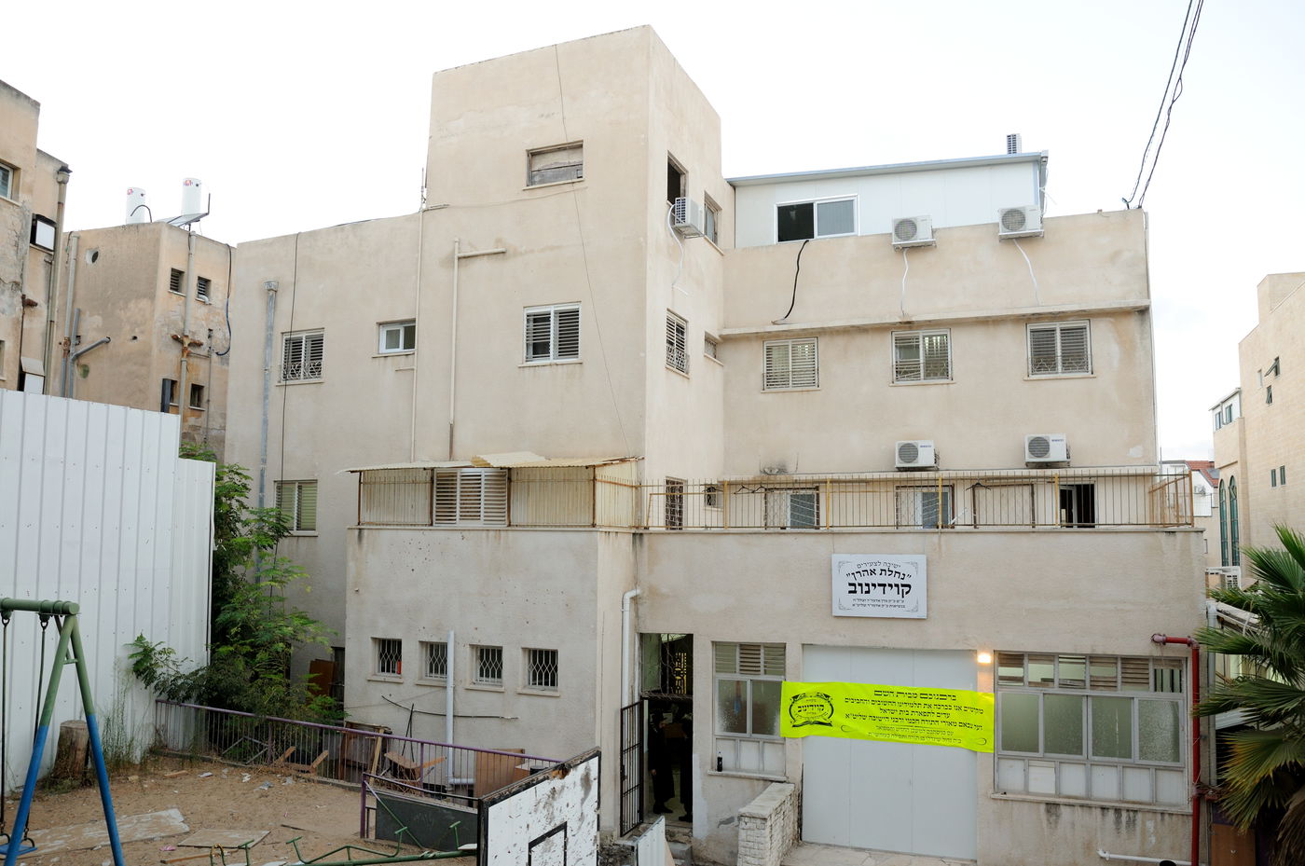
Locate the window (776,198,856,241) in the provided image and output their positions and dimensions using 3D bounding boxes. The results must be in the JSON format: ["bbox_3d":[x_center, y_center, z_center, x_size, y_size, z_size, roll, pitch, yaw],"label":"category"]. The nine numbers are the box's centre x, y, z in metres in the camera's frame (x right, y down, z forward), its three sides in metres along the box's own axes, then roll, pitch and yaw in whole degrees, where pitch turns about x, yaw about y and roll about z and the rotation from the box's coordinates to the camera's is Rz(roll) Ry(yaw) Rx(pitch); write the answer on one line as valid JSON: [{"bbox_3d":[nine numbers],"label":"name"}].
[{"bbox_3d":[3.915,-5.075,21.616,1.877,1.006,0.100,-2,-7,17],"label":"window"}]

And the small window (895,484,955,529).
[{"bbox_3d":[5.547,1.596,18.386,1.153,1.094,0.120,-2,-6,22],"label":"small window"}]

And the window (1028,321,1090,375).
[{"bbox_3d":[7.970,-1.644,17.742,1.185,1.079,0.120,-2,-6,22],"label":"window"}]

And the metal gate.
[{"bbox_3d":[-0.325,5.614,15.192,0.050,2.018,0.920,-3,-7,22],"label":"metal gate"}]

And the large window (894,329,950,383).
[{"bbox_3d":[5.575,-1.588,18.690,1.183,1.084,0.120,-2,-6,22],"label":"large window"}]

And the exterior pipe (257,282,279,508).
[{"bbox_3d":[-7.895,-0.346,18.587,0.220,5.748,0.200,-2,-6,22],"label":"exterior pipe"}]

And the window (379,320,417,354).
[{"bbox_3d":[-4.976,-1.876,17.702,0.889,0.681,0.120,-2,-6,22],"label":"window"}]

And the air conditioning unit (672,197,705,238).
[{"bbox_3d":[0.709,-4.222,17.740,0.290,0.545,0.797,-2,-6,22],"label":"air conditioning unit"}]

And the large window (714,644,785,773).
[{"bbox_3d":[1.647,4.630,15.271,1.208,2.107,0.150,-2,-7,17],"label":"large window"}]

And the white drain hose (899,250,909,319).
[{"bbox_3d":[5.544,-3.279,19.881,0.194,1.583,0.050,-2,-7,17],"label":"white drain hose"}]

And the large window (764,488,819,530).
[{"bbox_3d":[2.930,1.643,19.051,1.137,1.007,0.120,-2,-6,22],"label":"large window"}]

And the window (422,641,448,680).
[{"bbox_3d":[-3.618,3.850,15.250,0.623,0.661,0.150,-2,-6,22],"label":"window"}]

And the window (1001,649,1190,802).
[{"bbox_3d":[6.240,4.215,12.961,2.564,2.068,0.140,-2,-6,22],"label":"window"}]

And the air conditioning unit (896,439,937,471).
[{"bbox_3d":[5.242,0.425,17.966,0.780,0.560,0.300,-2,-6,22],"label":"air conditioning unit"}]

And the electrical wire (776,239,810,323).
[{"bbox_3d":[3.007,-3.270,19.408,0.761,1.874,0.080,-2,-6,22],"label":"electrical wire"}]

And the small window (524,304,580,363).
[{"bbox_3d":[-1.907,-1.894,17.515,1.214,1.126,0.120,-2,-7,22],"label":"small window"}]

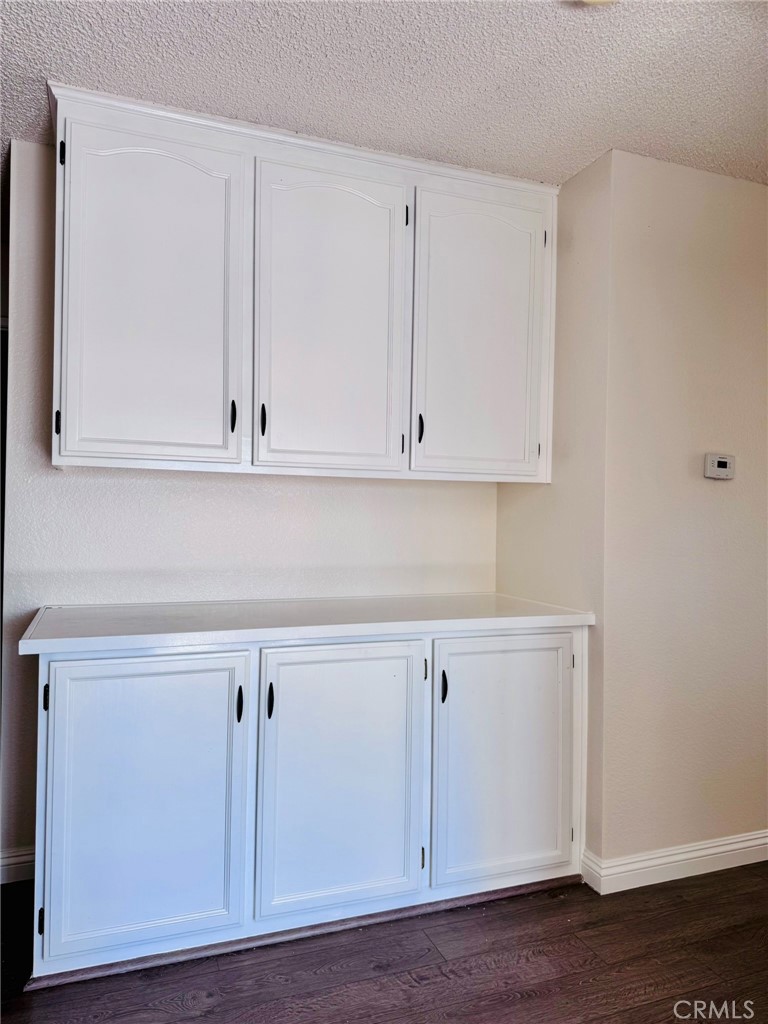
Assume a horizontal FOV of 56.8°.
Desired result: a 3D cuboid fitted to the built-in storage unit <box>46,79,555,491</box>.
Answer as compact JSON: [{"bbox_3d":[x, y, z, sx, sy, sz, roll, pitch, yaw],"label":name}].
[{"bbox_3d":[-0.225,-0.662,2.492,1.685,1.084,0.400,1,0,-21],"label":"built-in storage unit"}]

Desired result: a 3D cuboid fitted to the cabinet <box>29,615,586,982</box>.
[{"bbox_3d":[-0.217,0.784,2.389,1.710,0.907,0.630,1,0,-21],"label":"cabinet"}]

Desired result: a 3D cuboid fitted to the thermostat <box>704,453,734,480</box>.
[{"bbox_3d":[1.173,-0.157,2.477,0.110,0.083,0.026,1,0,-21],"label":"thermostat"}]

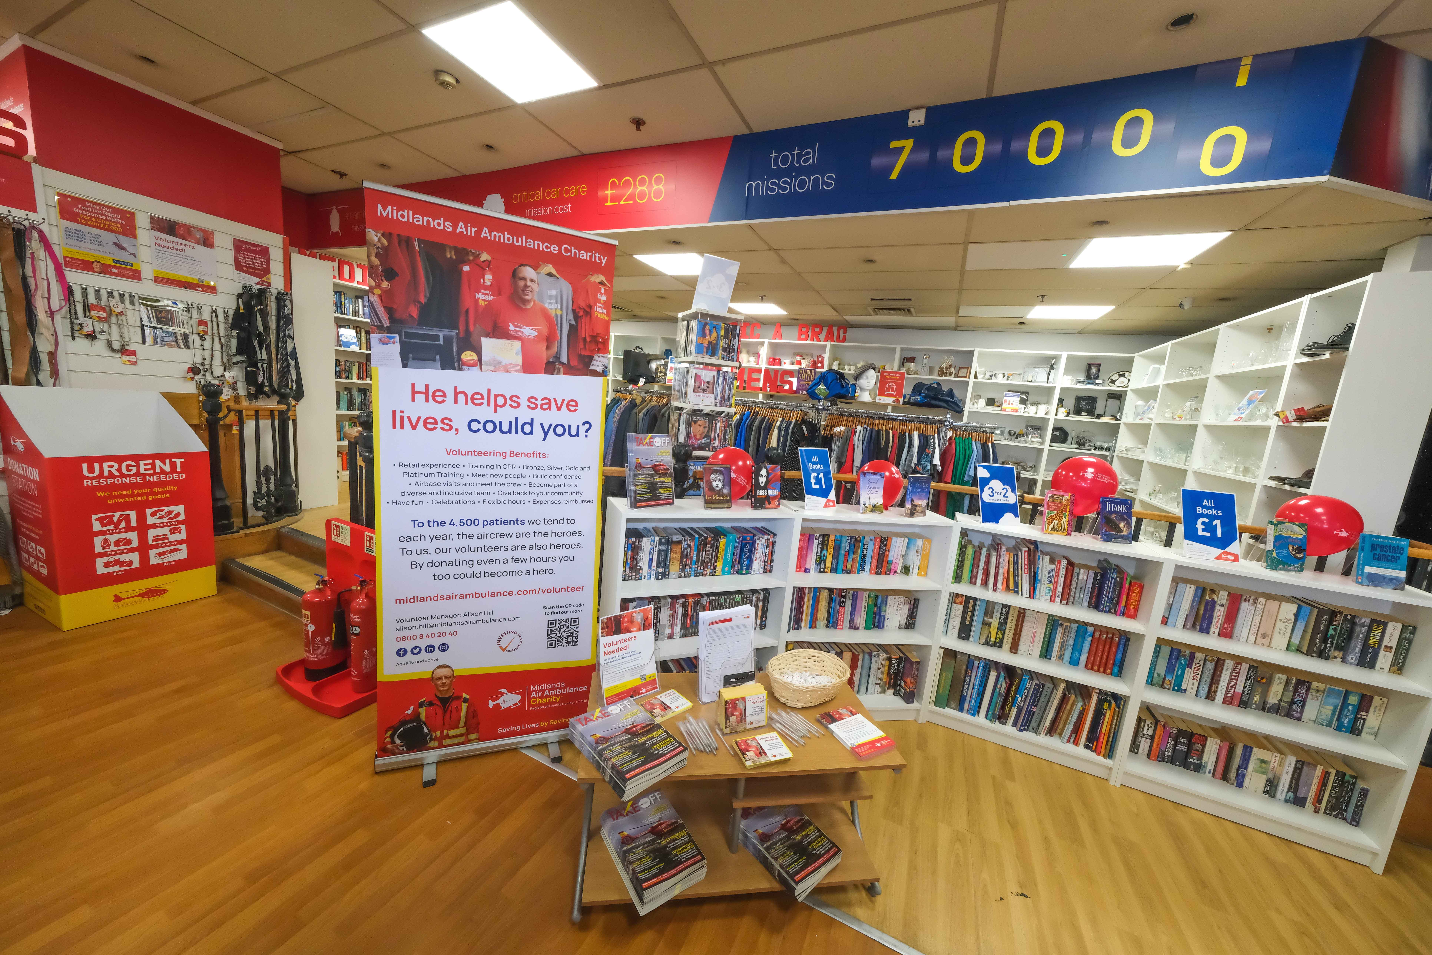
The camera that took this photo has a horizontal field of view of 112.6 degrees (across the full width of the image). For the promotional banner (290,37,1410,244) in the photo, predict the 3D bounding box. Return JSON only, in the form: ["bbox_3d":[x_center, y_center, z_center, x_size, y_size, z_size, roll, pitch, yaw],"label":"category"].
[{"bbox_3d":[-0.647,-1.904,3.169,6.850,0.490,0.080,9,9,23],"label":"promotional banner"}]

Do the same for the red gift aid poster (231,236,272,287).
[{"bbox_3d":[-3.401,-1.570,3.502,0.010,0.297,0.210,10,9,28],"label":"red gift aid poster"}]

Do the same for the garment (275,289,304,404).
[{"bbox_3d":[-3.263,-0.998,3.638,0.180,0.800,0.110,10,9,28],"label":"garment"}]

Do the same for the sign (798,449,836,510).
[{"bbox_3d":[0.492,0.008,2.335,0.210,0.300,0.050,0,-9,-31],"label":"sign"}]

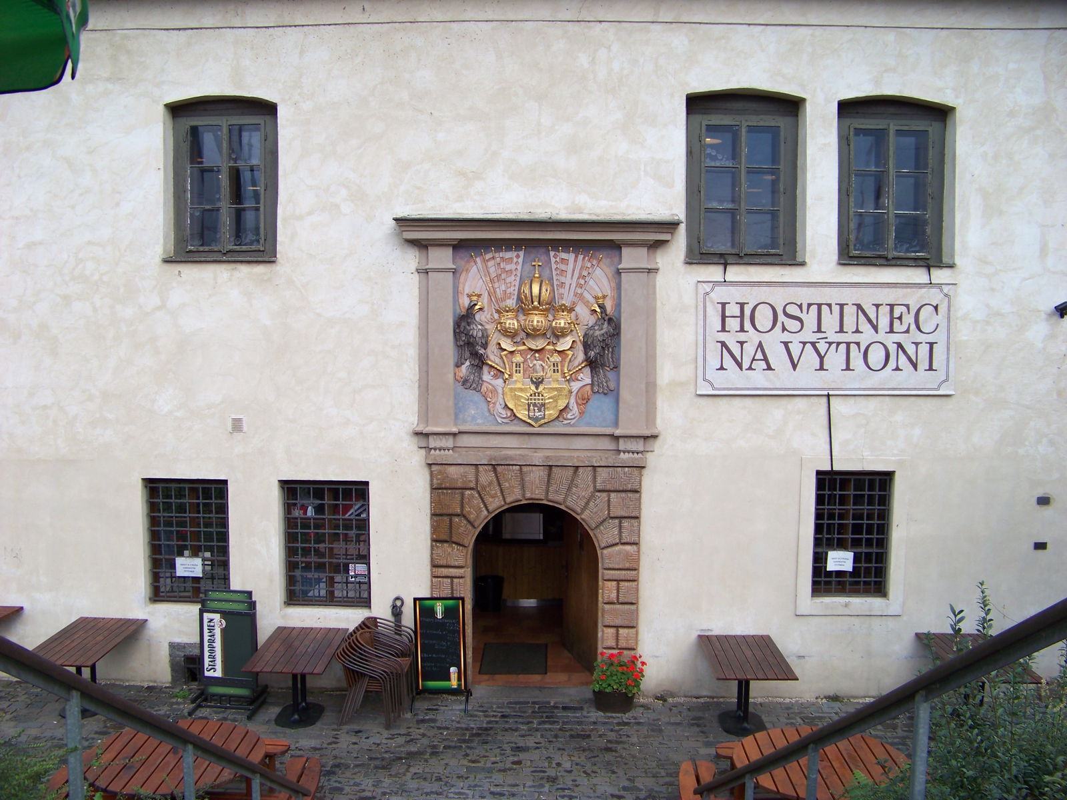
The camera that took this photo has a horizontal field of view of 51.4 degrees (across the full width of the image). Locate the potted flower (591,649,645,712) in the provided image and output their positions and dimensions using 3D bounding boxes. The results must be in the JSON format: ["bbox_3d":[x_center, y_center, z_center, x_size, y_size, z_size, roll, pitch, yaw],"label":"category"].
[{"bbox_3d":[0.938,3.082,12.280,0.590,0.628,0.500,0,5,0],"label":"potted flower"}]

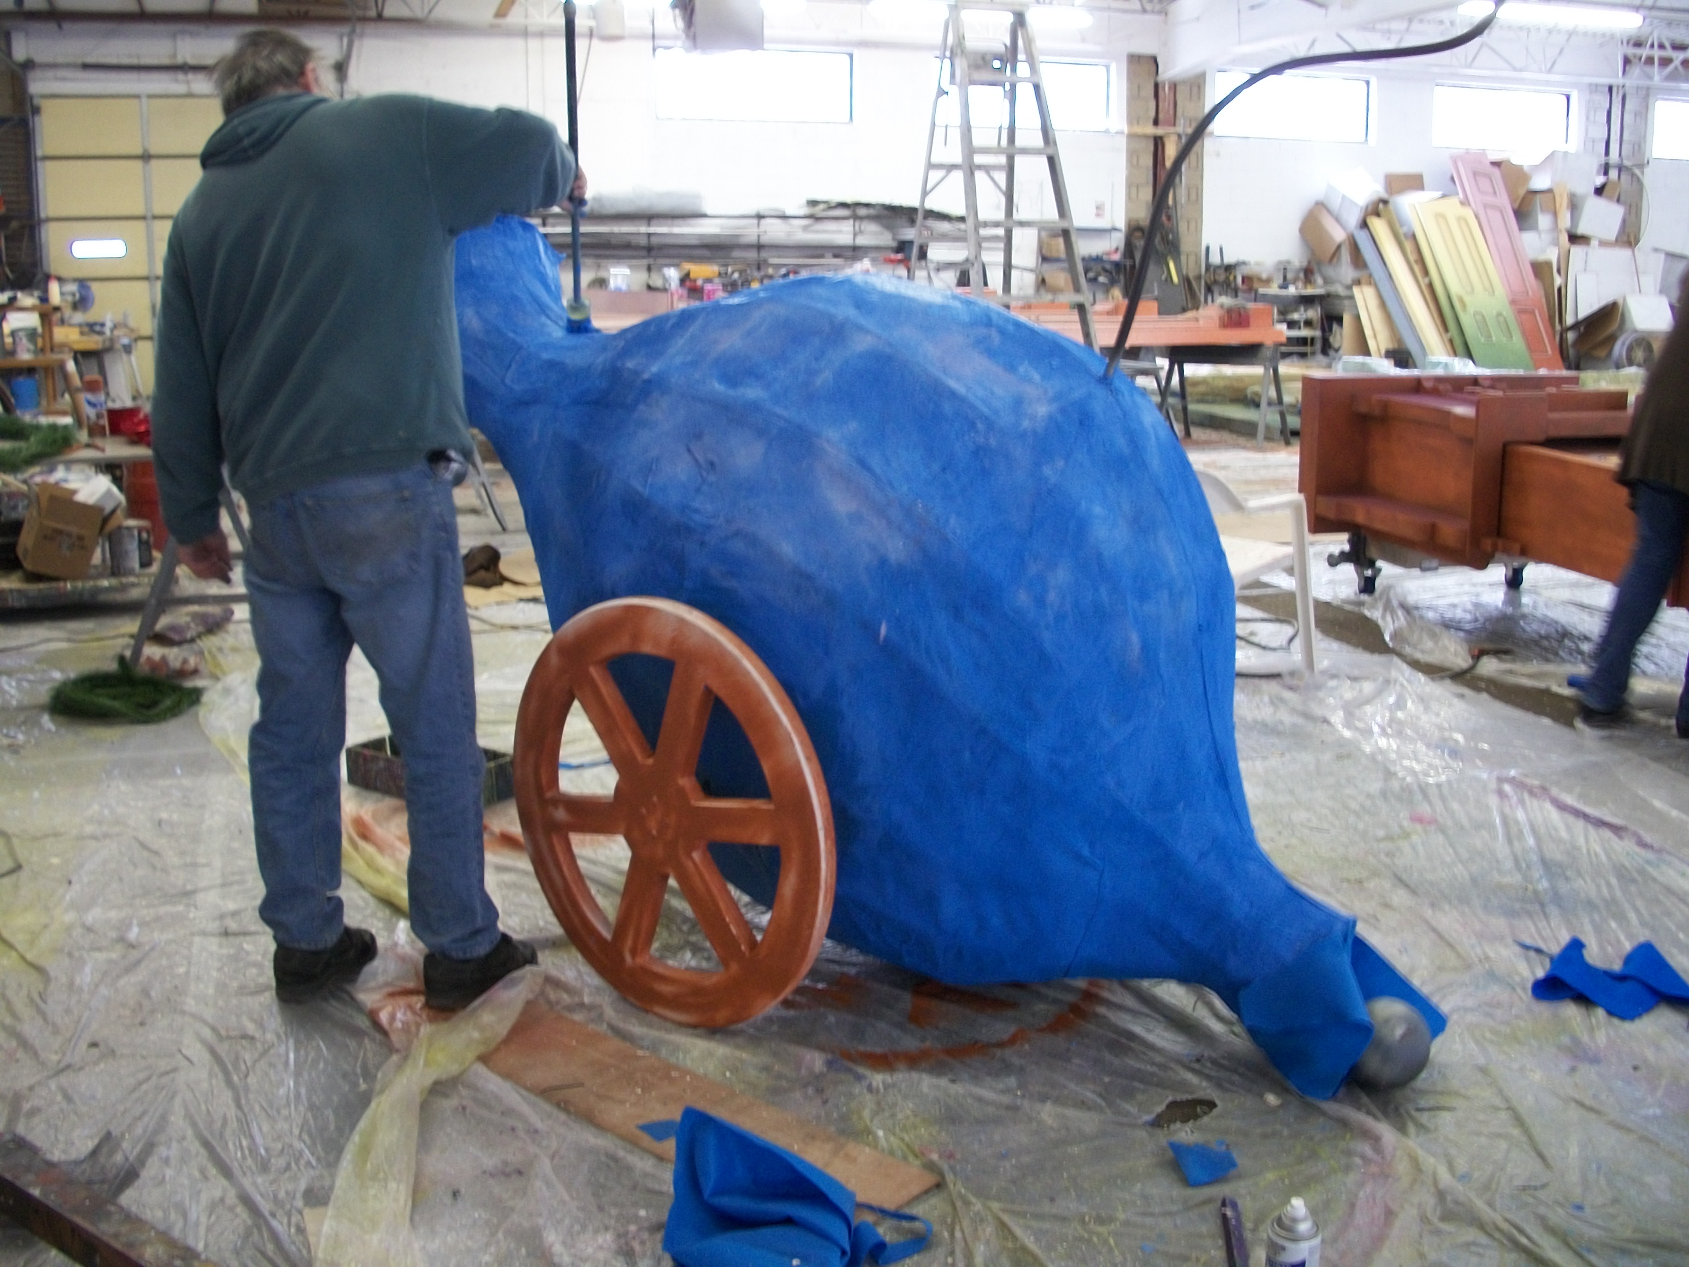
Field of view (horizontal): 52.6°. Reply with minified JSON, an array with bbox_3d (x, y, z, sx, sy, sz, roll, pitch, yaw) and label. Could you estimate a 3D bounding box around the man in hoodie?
[{"bbox_3d":[-0.842,-0.212,3.253,0.680,1.770,0.620,4,11,22],"label":"man in hoodie"}]

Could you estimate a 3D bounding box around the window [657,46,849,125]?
[{"bbox_3d":[-1.042,-6.213,19.400,2.250,0.830,0.100,-4,11,-17],"label":"window"}]

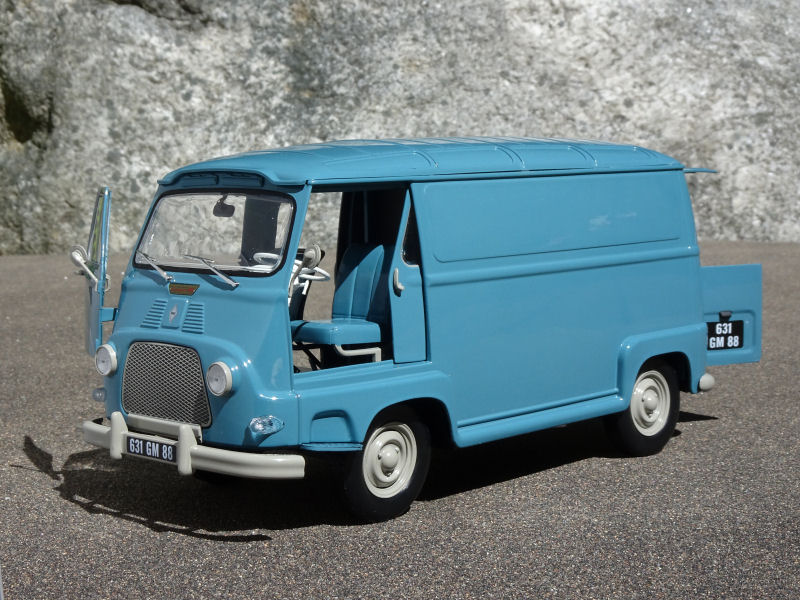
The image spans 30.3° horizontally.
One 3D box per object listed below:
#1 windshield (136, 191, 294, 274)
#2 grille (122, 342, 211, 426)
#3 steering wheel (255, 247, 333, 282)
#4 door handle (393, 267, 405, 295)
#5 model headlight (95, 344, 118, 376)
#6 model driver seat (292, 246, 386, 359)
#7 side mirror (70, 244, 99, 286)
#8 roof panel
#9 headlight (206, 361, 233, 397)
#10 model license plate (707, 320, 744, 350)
[{"bbox_3d":[-0.056,-0.020,0.436,0.070,0.026,0.005,5,-12,45],"label":"windshield"},{"bbox_3d":[-0.068,0.024,0.427,0.044,0.023,0.004,5,8,45],"label":"grille"},{"bbox_3d":[-0.031,-0.010,0.430,0.023,0.003,0.023,13,-8,2],"label":"steering wheel"},{"bbox_3d":[-0.001,-0.006,0.430,0.003,0.007,0.004,5,8,45],"label":"door handle"},{"bbox_3d":[-0.088,0.019,0.445,0.009,0.009,0.004,5,8,45],"label":"model headlight"},{"bbox_3d":[-0.019,0.002,0.443,0.021,0.036,0.026,5,8,45],"label":"model driver seat"},{"bbox_3d":[-0.100,-0.011,0.469,0.009,0.014,0.005,-2,6,-11],"label":"side mirror"},{"bbox_3d":[0.009,-0.047,0.498,0.082,0.015,0.179,5,8,45],"label":"roof panel"},{"bbox_3d":[-0.049,0.022,0.406,0.009,0.009,0.004,5,8,45],"label":"headlight"},{"bbox_3d":[0.119,0.013,0.541,0.016,0.010,0.001,-3,6,-23],"label":"model license plate"}]

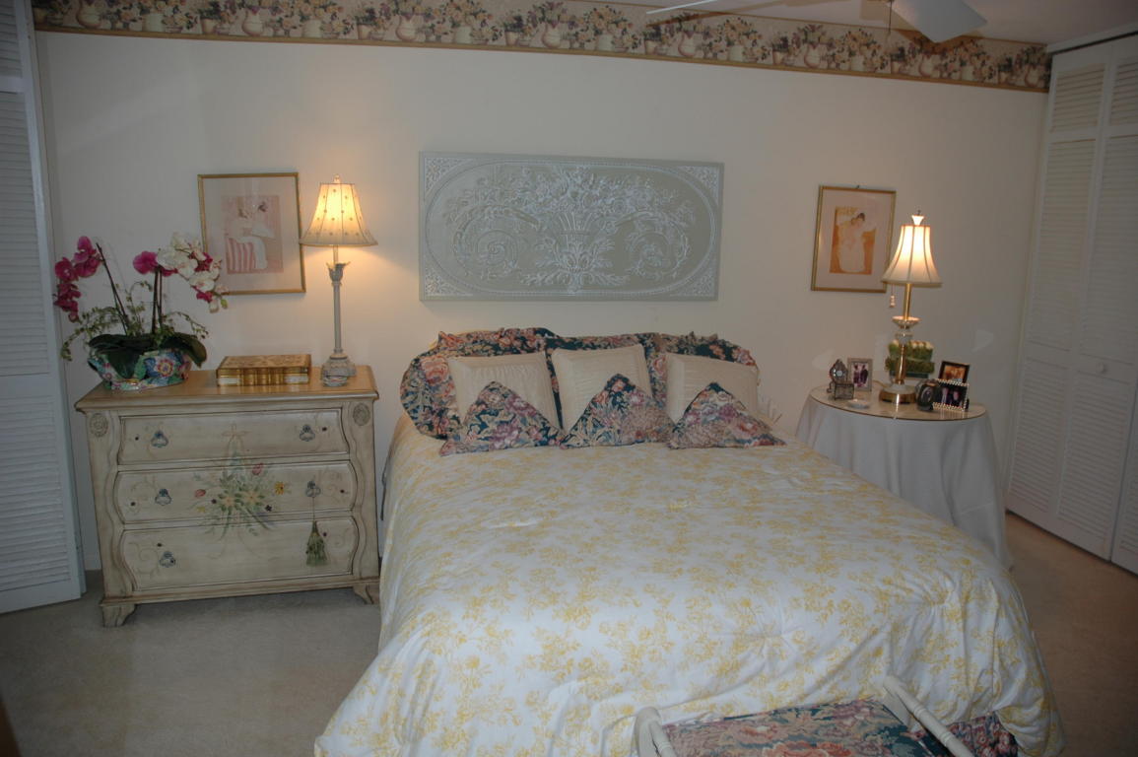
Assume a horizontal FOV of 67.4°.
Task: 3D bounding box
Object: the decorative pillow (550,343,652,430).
[{"bbox_3d":[0.152,0.034,3.701,0.410,0.390,0.140,-2,-10,-13],"label":"decorative pillow"}]

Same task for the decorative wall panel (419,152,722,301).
[{"bbox_3d":[0.029,-0.674,3.892,1.408,0.638,0.045,-1,10,-13],"label":"decorative wall panel"}]

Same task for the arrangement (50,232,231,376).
[{"bbox_3d":[-1.648,-0.283,3.298,0.597,0.535,0.420,-1,10,-13],"label":"arrangement"}]

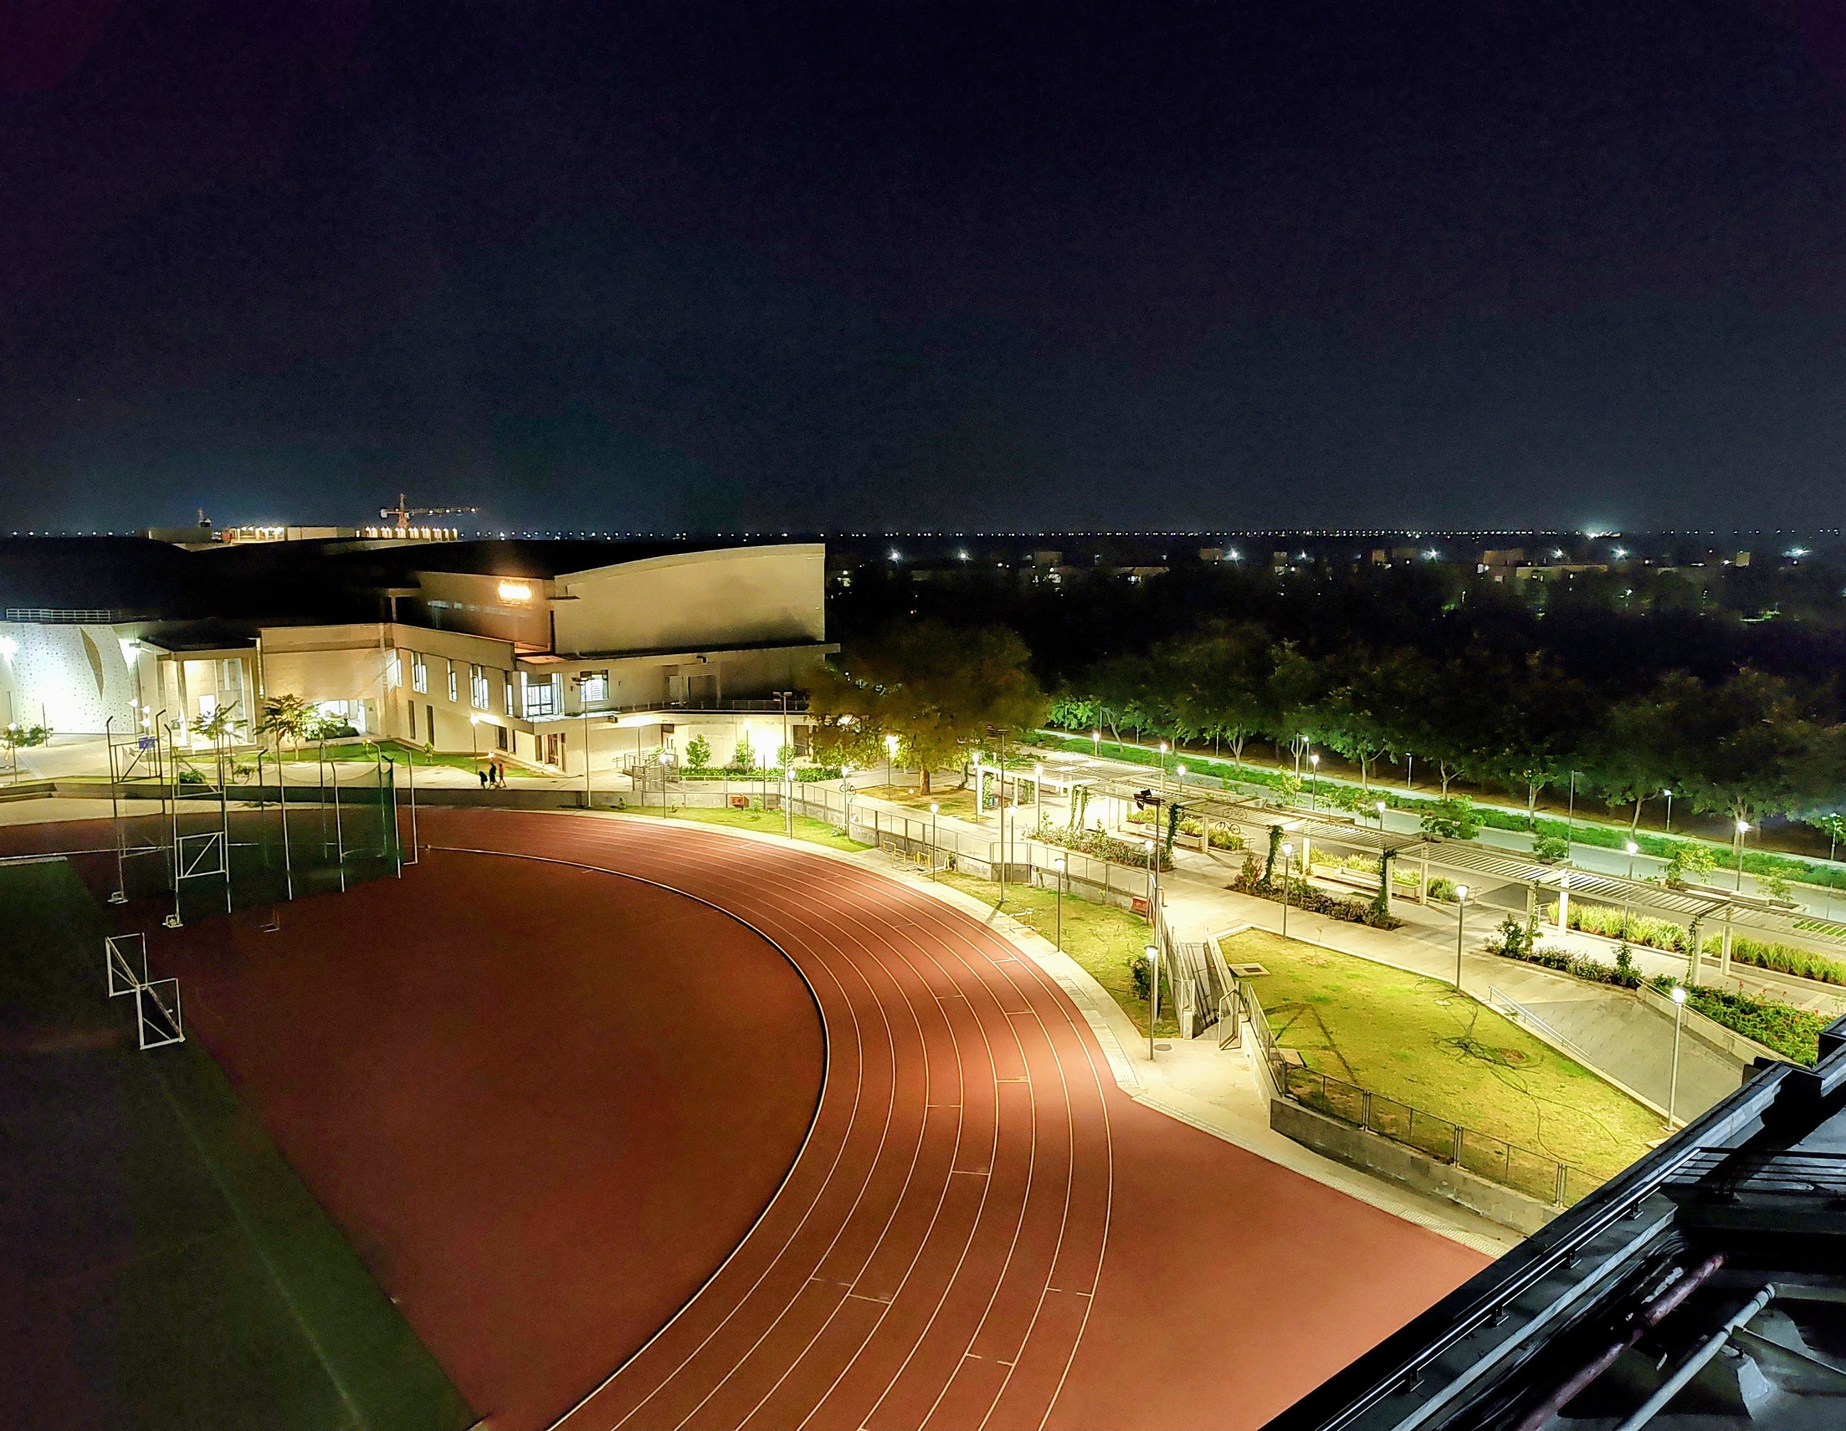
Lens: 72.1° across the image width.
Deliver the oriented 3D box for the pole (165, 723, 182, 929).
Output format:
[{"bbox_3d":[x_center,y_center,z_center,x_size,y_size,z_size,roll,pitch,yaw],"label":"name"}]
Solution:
[{"bbox_3d":[-38.010,5.668,64.156,0.600,10.200,0.750,5,10,35],"label":"pole"}]

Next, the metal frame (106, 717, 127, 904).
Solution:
[{"bbox_3d":[-43.624,5.178,68.481,0.600,10.000,0.750,4,9,30],"label":"metal frame"}]

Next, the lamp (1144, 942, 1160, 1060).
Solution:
[{"bbox_3d":[8.613,10.740,47.461,0.550,4.460,0.550,0,8,0],"label":"lamp"}]

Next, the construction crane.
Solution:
[{"bbox_3d":[-179.596,-62.941,462.305,56.000,34.900,3.000,6,10,39],"label":"construction crane"}]

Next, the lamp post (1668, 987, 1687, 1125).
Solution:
[{"bbox_3d":[23.162,10.565,38.958,0.550,4.480,0.550,4,9,30],"label":"lamp post"}]

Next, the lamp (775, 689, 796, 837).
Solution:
[{"bbox_3d":[-9.015,3.186,83.678,1.200,9.350,0.800,6,10,38],"label":"lamp"}]

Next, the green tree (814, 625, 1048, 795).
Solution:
[{"bbox_3d":[0.405,-0.431,90.863,16.600,12.200,15.500,0,8,0],"label":"green tree"}]

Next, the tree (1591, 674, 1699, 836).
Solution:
[{"bbox_3d":[44.296,2.709,77.745,7.600,9.900,7.400,4,9,30],"label":"tree"}]

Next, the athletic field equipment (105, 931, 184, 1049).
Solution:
[{"bbox_3d":[-32.150,11.230,52.290,1.420,2.500,7.500,-7,11,-40],"label":"athletic field equipment"}]

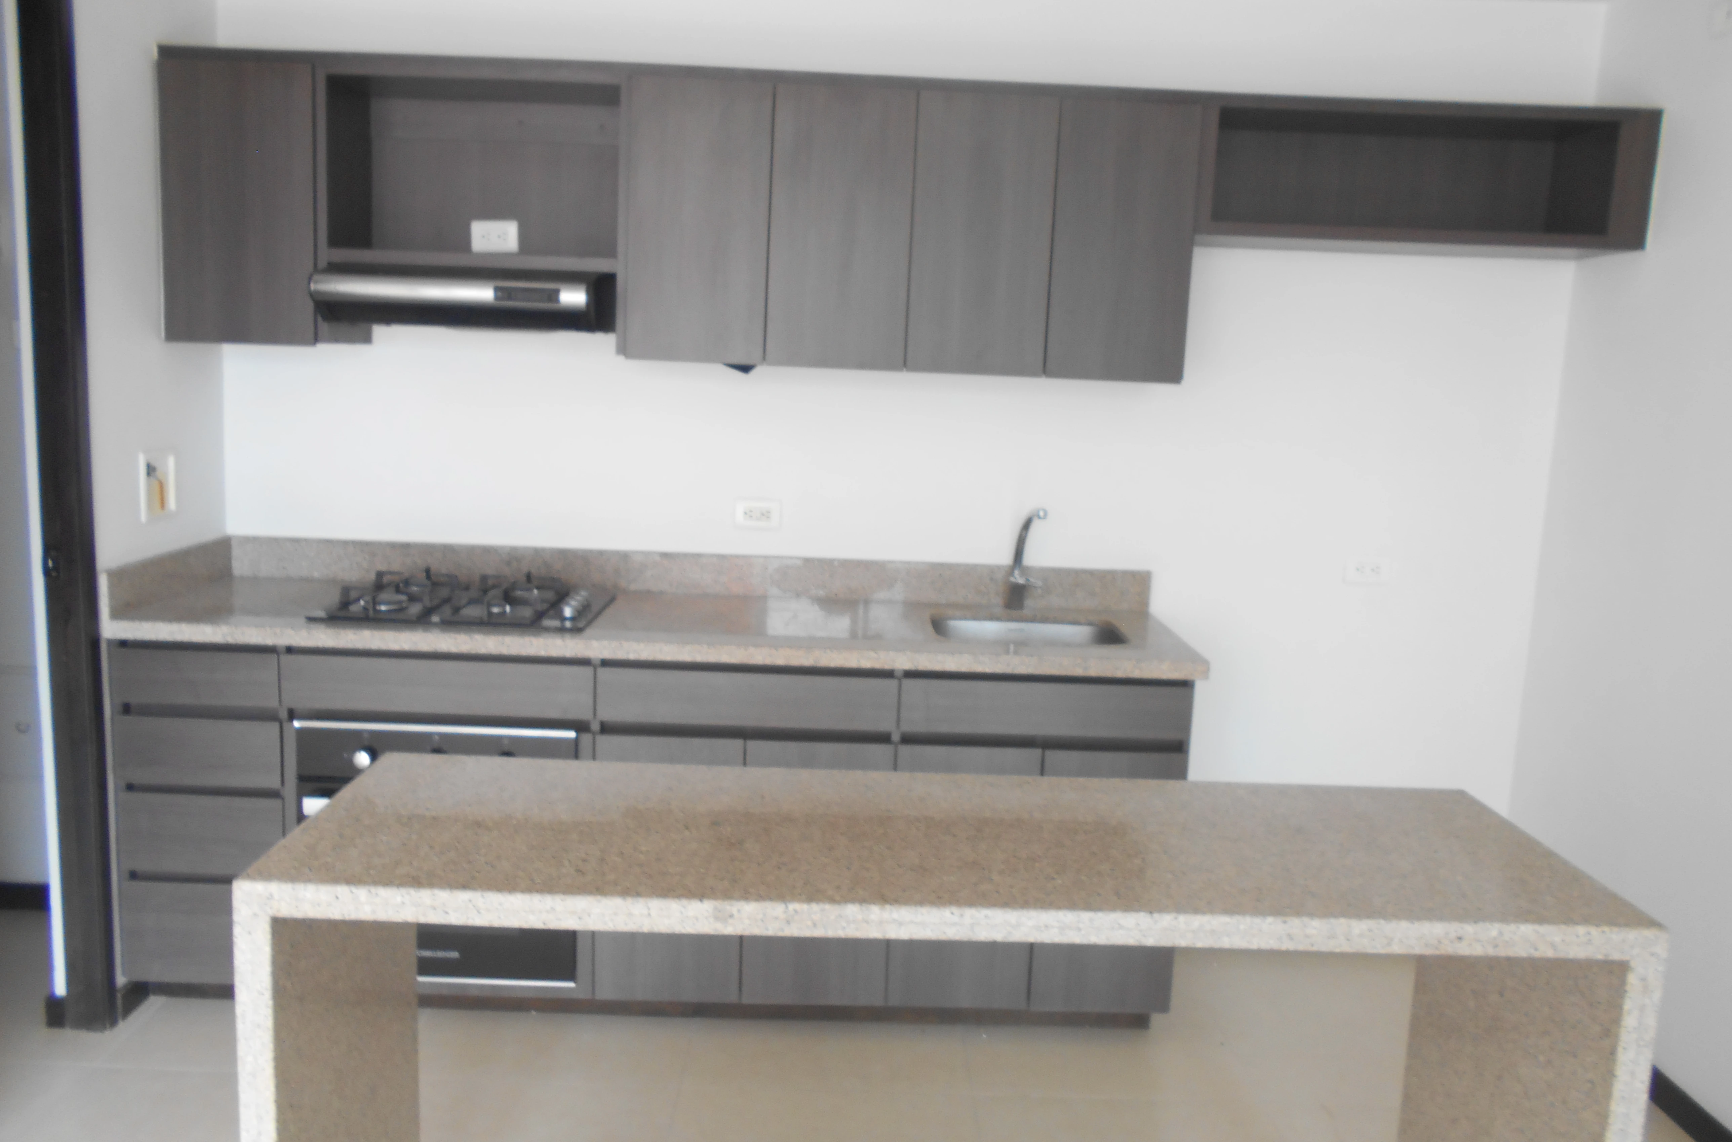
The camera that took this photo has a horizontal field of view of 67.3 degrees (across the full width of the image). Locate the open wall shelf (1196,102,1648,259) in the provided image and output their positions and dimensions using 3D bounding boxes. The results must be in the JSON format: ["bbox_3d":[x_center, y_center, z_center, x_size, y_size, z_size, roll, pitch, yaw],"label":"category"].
[{"bbox_3d":[1.249,-0.914,3.047,1.030,0.309,0.283,2,9,-1],"label":"open wall shelf"}]

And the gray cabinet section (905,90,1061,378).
[{"bbox_3d":[0.262,-0.775,3.068,0.318,0.614,0.285,2,9,-1],"label":"gray cabinet section"}]

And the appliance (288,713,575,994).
[{"bbox_3d":[-0.935,0.583,3.081,0.601,0.588,0.547,2,9,-1],"label":"appliance"}]

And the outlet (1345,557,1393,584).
[{"bbox_3d":[1.286,0.000,3.324,0.117,0.069,0.010,2,9,-1],"label":"outlet"}]

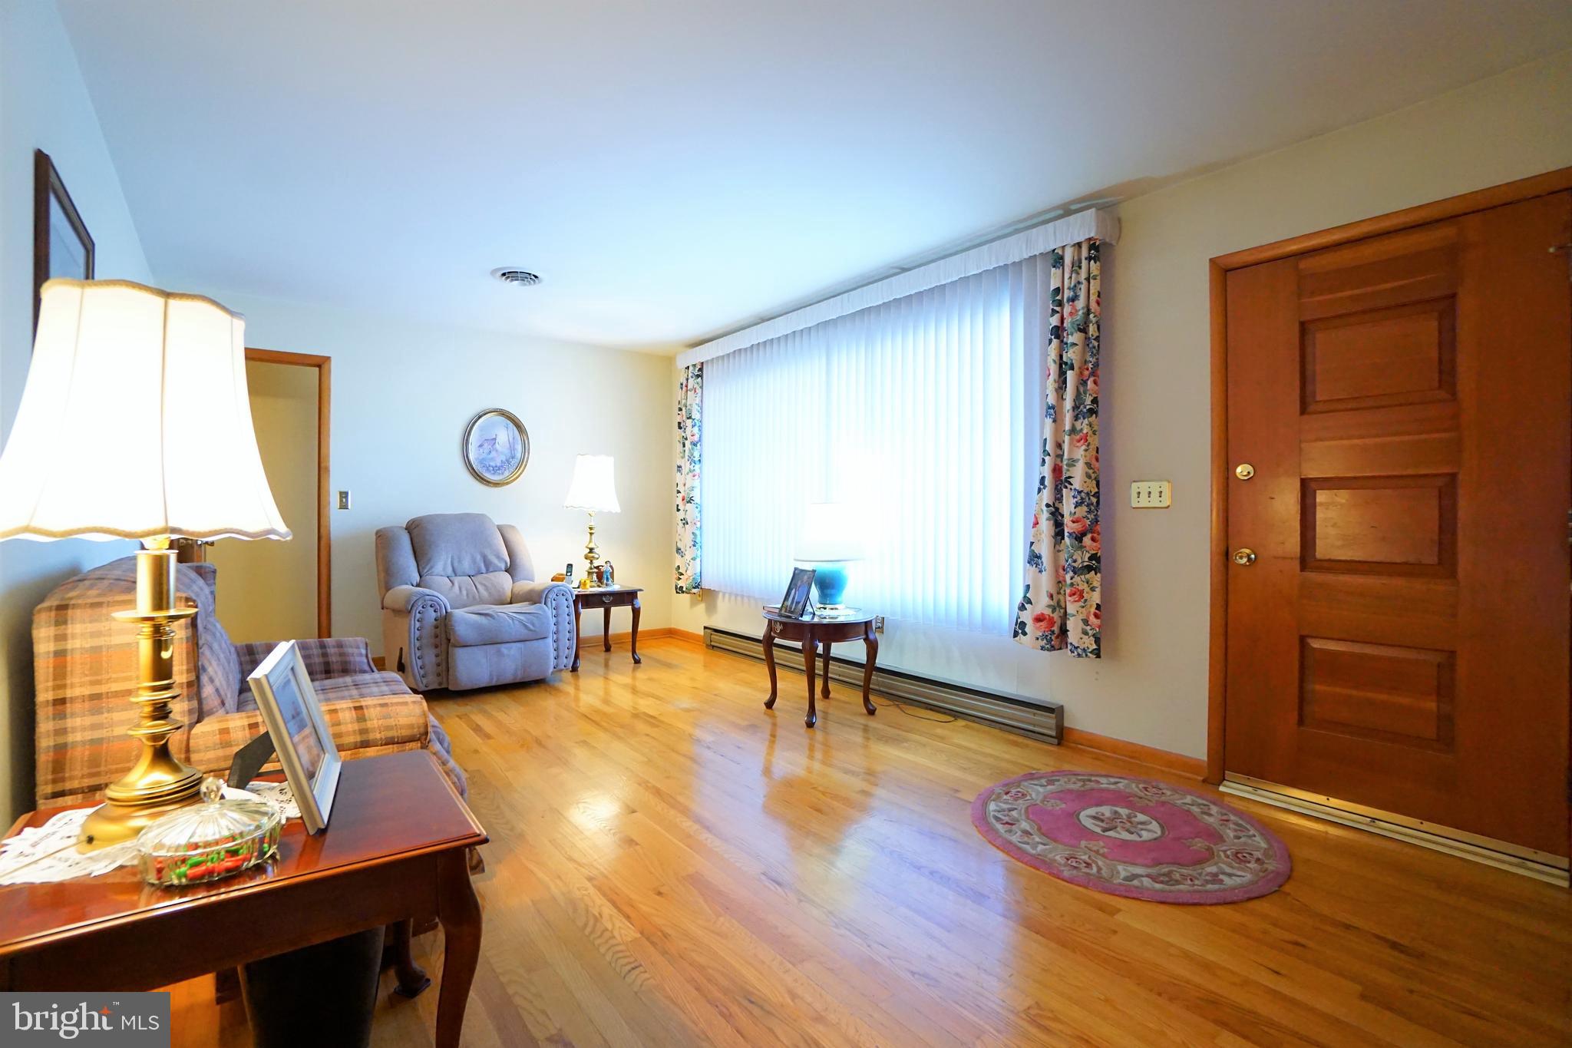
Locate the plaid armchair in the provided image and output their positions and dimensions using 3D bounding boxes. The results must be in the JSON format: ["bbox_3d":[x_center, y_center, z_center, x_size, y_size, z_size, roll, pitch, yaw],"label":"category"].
[{"bbox_3d":[-1.518,0.550,1.959,0.840,0.970,1.200,0,1,-40],"label":"plaid armchair"}]

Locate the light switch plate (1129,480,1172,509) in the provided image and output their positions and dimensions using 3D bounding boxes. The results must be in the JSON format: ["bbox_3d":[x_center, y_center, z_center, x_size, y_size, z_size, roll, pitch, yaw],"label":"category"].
[{"bbox_3d":[1.558,-0.119,2.779,0.010,0.113,0.160,0,1,-40],"label":"light switch plate"}]

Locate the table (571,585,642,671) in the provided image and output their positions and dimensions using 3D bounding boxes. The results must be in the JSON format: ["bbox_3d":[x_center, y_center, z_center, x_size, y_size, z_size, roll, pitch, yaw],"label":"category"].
[{"bbox_3d":[-1.407,0.741,4.793,0.530,0.530,0.600,0,1,-39],"label":"table"}]

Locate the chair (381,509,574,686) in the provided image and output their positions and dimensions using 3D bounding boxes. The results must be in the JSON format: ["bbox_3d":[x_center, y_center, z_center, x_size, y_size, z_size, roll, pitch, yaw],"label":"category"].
[{"bbox_3d":[-2.131,0.471,4.485,1.010,1.070,0.900,0,1,-38],"label":"chair"}]

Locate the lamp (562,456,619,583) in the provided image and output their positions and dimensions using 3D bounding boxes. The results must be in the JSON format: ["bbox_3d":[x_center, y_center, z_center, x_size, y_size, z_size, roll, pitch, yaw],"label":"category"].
[{"bbox_3d":[-1.450,-0.021,4.880,0.420,0.990,0.420,0,1,-39],"label":"lamp"}]

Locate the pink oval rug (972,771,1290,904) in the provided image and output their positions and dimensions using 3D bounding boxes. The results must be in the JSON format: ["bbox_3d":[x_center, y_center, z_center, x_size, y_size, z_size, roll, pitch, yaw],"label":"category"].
[{"bbox_3d":[1.145,1.034,2.271,0.980,0.013,0.940,0,1,-12],"label":"pink oval rug"}]

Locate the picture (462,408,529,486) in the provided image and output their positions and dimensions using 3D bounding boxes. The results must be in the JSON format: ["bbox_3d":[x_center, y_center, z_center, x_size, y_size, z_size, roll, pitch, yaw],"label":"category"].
[{"bbox_3d":[-2.223,-0.604,5.014,0.480,0.605,0.035,0,1,-37],"label":"picture"}]

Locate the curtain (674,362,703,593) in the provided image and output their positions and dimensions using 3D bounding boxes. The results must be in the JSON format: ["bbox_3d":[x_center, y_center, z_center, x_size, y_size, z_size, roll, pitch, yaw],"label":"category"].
[{"bbox_3d":[-0.803,-0.380,5.434,0.130,1.880,0.430,0,1,-40],"label":"curtain"}]

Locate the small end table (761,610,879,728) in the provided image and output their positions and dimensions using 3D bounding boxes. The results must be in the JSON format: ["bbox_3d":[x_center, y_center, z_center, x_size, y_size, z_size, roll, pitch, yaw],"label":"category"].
[{"bbox_3d":[0.184,0.758,3.572,0.580,0.530,0.550,0,1,0],"label":"small end table"}]

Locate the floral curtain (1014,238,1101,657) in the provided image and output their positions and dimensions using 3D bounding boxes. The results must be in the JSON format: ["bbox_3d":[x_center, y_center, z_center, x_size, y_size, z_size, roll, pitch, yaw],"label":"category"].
[{"bbox_3d":[1.252,-0.328,3.008,0.130,1.860,0.420,0,1,-40],"label":"floral curtain"}]

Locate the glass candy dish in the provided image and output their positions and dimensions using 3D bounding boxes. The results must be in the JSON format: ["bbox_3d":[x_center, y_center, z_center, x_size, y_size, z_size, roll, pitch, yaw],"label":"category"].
[{"bbox_3d":[-0.888,0.453,1.018,0.167,0.128,0.167,0,1,-40],"label":"glass candy dish"}]

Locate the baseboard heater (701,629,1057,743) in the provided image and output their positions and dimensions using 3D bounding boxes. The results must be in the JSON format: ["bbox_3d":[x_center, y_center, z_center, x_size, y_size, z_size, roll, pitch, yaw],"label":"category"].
[{"bbox_3d":[0.336,0.927,4.195,0.070,0.180,2.970,0,1,-40],"label":"baseboard heater"}]

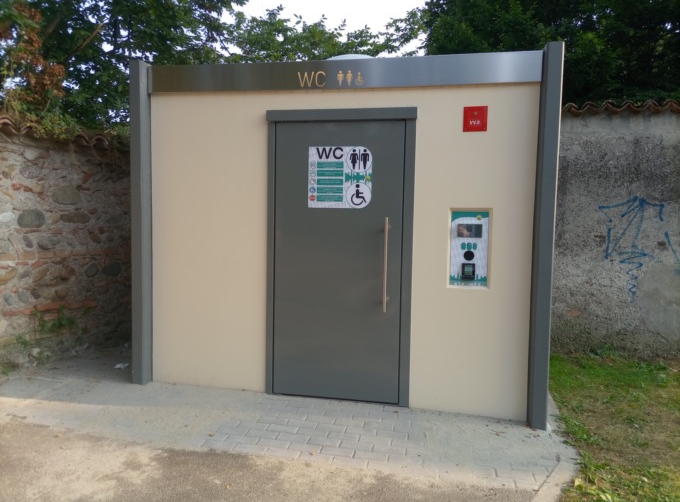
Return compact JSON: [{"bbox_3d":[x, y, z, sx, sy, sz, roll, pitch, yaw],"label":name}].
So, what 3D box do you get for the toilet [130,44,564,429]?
[{"bbox_3d":[0.143,-0.232,5.070,3.170,2.624,2.200,2,5,13],"label":"toilet"}]

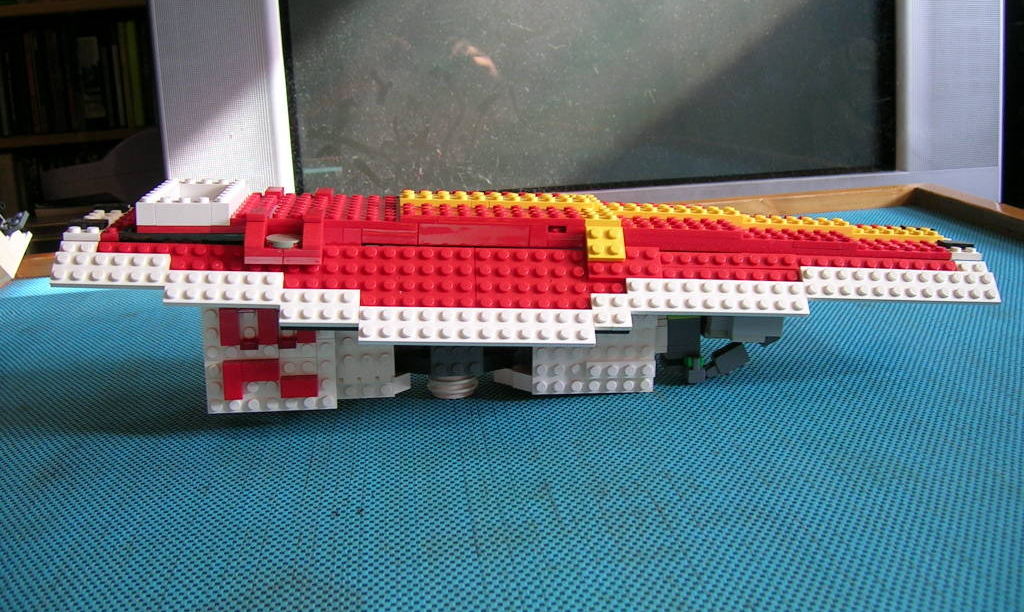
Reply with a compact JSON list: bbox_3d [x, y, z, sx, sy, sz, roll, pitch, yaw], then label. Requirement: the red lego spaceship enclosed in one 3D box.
[{"bbox_3d":[0.012,-0.013,0.495,0.418,0.094,0.151,-2,15,-6],"label":"red lego spaceship"}]

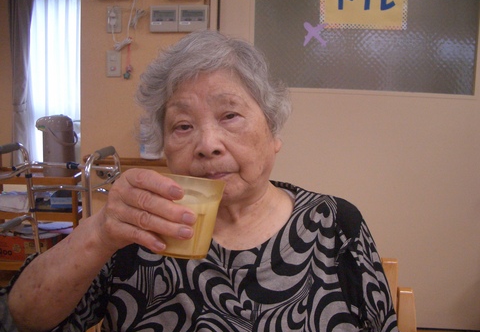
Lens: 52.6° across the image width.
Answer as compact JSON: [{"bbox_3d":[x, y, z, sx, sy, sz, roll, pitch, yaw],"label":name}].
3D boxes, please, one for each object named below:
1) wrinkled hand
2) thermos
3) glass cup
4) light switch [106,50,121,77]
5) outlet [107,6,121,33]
[{"bbox_3d":[-0.095,0.044,0.497,0.100,0.080,0.088,18,-2,-6],"label":"wrinkled hand"},{"bbox_3d":[-0.924,-0.101,2.460,0.200,0.312,0.165,3,4,11],"label":"thermos"},{"bbox_3d":[-0.057,0.051,0.505,0.075,0.081,0.075,8,-3,0],"label":"glass cup"},{"bbox_3d":[-0.587,-0.479,2.260,0.070,0.120,0.011,3,4,13],"label":"light switch"},{"bbox_3d":[-0.582,-0.679,2.245,0.070,0.120,0.012,3,4,13],"label":"outlet"}]

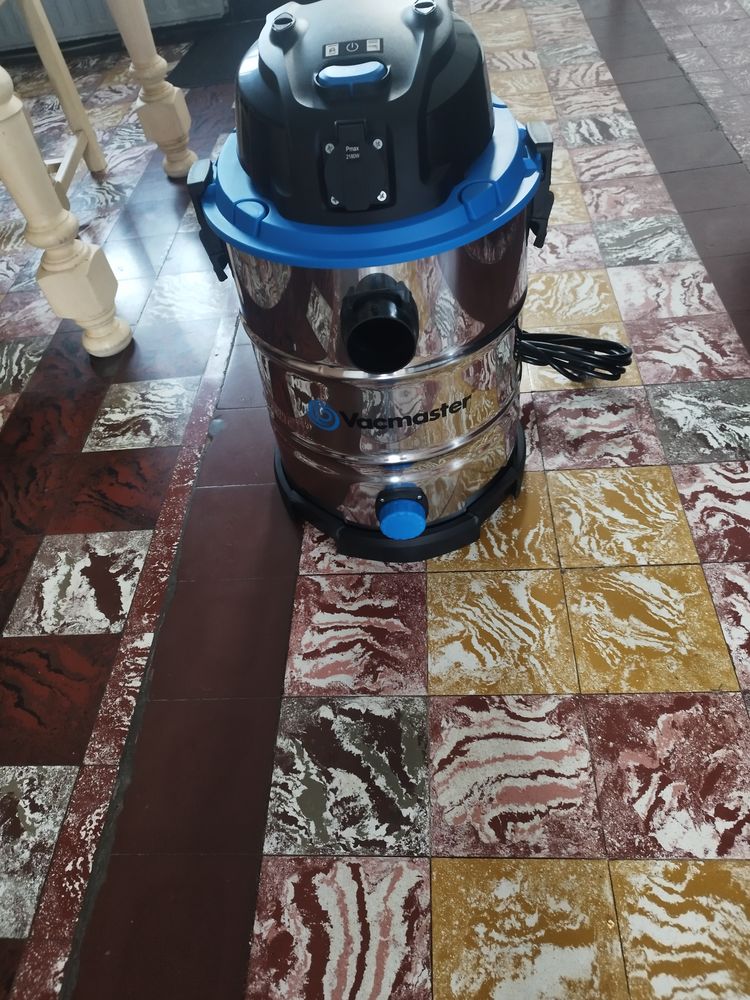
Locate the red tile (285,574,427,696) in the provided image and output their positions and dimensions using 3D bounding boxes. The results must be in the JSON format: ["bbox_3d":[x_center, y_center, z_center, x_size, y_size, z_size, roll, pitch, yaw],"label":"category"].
[{"bbox_3d":[-0.018,0.166,0.856,0.168,0.015,0.168,-2,49,7],"label":"red tile"}]

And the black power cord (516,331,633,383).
[{"bbox_3d":[0.309,-0.231,1.100,0.189,0.050,0.084,7,51,14],"label":"black power cord"}]

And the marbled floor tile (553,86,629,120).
[{"bbox_3d":[0.651,-1.202,2.109,0.200,0.012,0.200,-2,49,7],"label":"marbled floor tile"}]

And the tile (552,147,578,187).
[{"bbox_3d":[0.431,-0.885,1.869,0.202,0.015,0.199,-3,50,7],"label":"tile"}]

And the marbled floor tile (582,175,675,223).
[{"bbox_3d":[0.624,-0.742,1.718,0.202,0.015,0.199,-3,50,7],"label":"marbled floor tile"}]

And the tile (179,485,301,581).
[{"bbox_3d":[-0.213,0.053,1.168,0.200,0.012,0.200,-2,49,7],"label":"tile"}]

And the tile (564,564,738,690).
[{"bbox_3d":[0.376,0.179,0.970,0.200,0.012,0.200,-2,49,7],"label":"tile"}]

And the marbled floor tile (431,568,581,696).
[{"bbox_3d":[0.177,0.188,0.993,0.200,0.012,0.200,-2,49,7],"label":"marbled floor tile"}]

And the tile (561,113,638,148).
[{"bbox_3d":[0.642,-1.050,1.980,0.200,0.012,0.200,-2,49,7],"label":"tile"}]

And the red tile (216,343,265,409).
[{"bbox_3d":[-0.203,-0.257,1.433,0.208,0.015,0.201,-3,50,7],"label":"red tile"}]

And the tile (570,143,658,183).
[{"bbox_3d":[0.634,-0.897,1.851,0.200,0.012,0.200,-2,49,7],"label":"tile"}]

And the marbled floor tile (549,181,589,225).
[{"bbox_3d":[0.424,-0.733,1.741,0.202,0.015,0.199,-3,50,7],"label":"marbled floor tile"}]

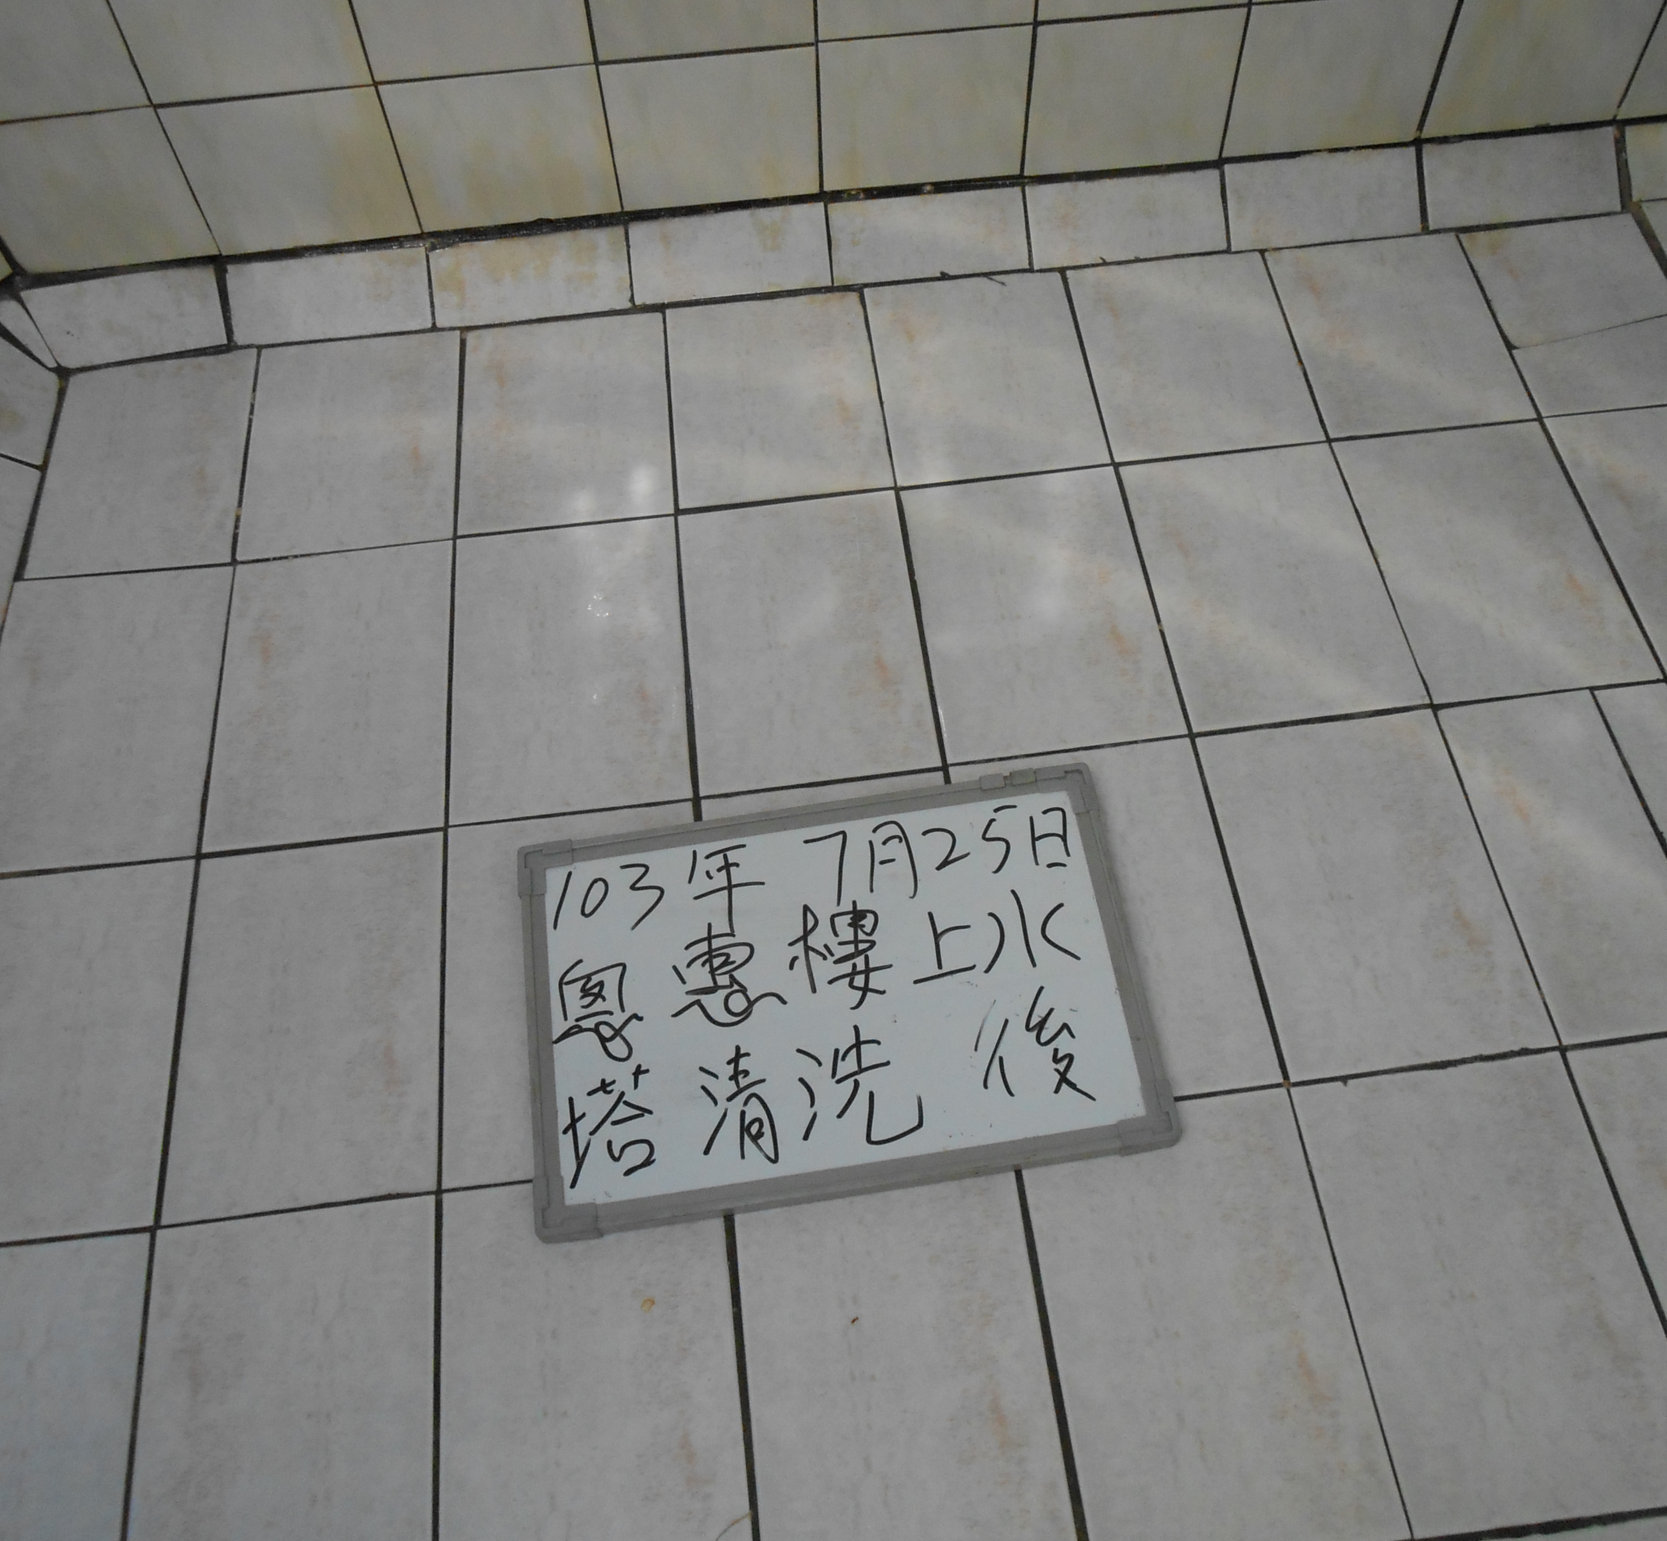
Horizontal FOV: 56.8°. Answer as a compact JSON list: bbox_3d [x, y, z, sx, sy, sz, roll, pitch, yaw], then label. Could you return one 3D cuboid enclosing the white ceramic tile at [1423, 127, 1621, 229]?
[{"bbox_3d":[0.706,-0.609,1.582,0.197,0.010,0.086,-6,95,-1],"label":"white ceramic tile"}]

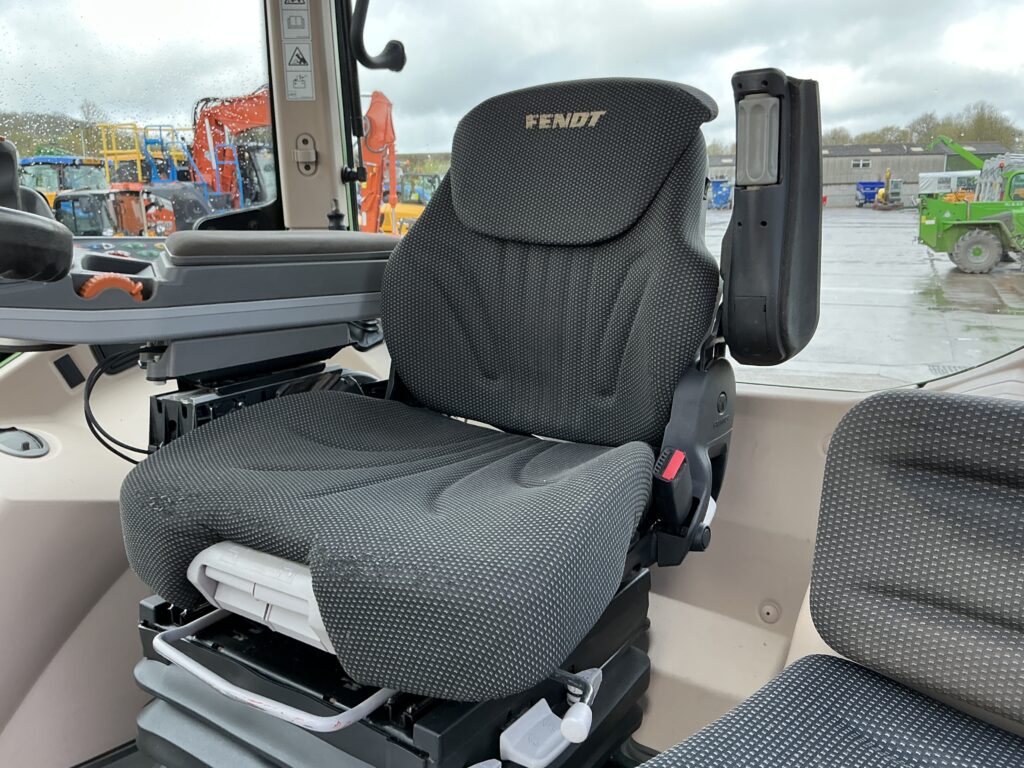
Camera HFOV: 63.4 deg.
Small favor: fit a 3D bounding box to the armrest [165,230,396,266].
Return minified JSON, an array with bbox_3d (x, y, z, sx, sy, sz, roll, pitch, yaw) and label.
[{"bbox_3d":[-0.362,-0.220,1.308,0.400,0.047,0.120,-10,17,-43],"label":"armrest"}]

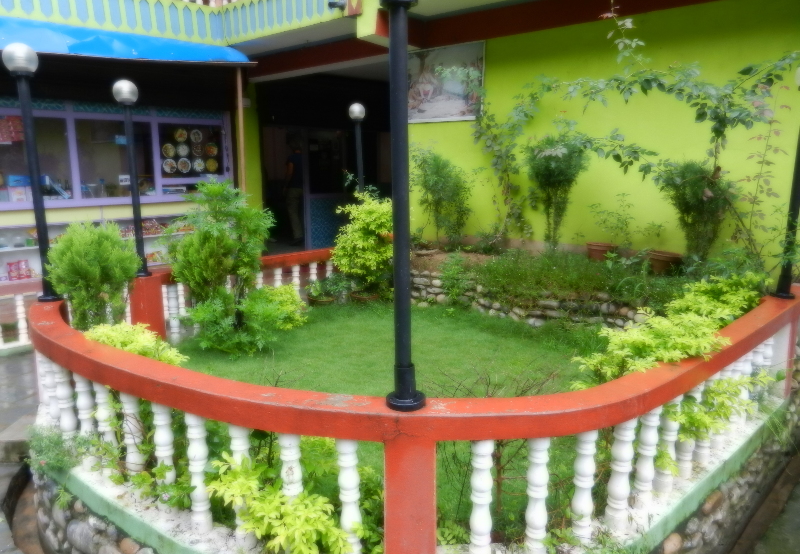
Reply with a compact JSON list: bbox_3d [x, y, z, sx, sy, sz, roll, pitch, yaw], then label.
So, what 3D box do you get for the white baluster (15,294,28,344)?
[{"bbox_3d":[-3.619,0.394,5.510,0.082,0.460,0.082,0,10,0],"label":"white baluster"}]

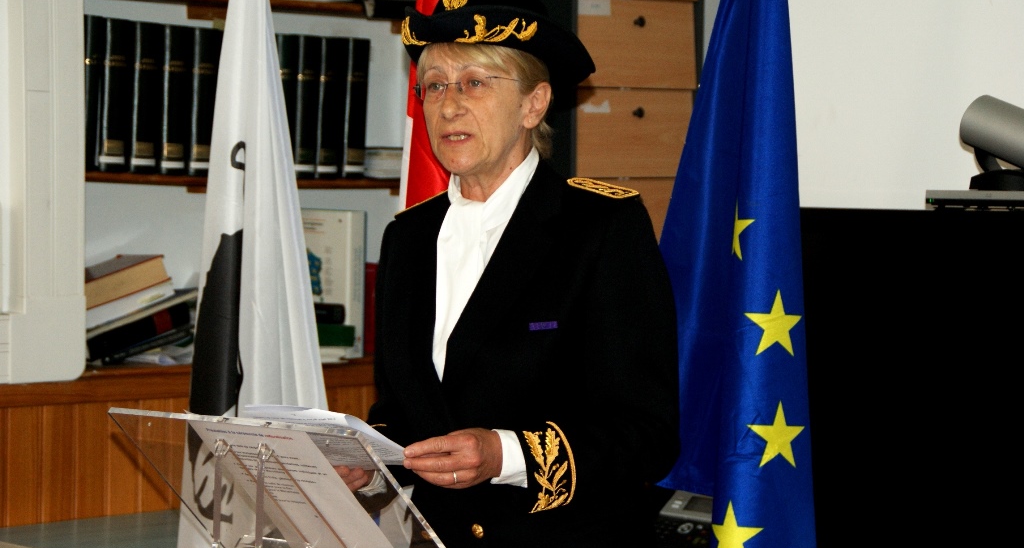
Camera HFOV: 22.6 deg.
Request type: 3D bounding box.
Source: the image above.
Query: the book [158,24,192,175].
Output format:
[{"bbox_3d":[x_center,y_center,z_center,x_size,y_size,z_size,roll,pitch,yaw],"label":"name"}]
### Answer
[{"bbox_3d":[-0.748,-0.350,5.175,0.225,0.297,0.066,3,1,43],"label":"book"}]

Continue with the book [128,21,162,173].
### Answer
[{"bbox_3d":[-0.799,-0.350,5.120,0.225,0.297,0.066,3,1,43],"label":"book"}]

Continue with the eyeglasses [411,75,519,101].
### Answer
[{"bbox_3d":[-0.039,-0.235,3.304,0.136,0.040,0.142,-3,-1,41],"label":"eyeglasses"}]

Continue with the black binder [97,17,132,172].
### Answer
[{"bbox_3d":[-0.850,-0.350,5.066,0.225,0.297,0.066,3,1,43],"label":"black binder"}]

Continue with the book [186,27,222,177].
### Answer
[{"bbox_3d":[-0.696,-0.349,5.229,0.225,0.297,0.066,3,1,43],"label":"book"}]

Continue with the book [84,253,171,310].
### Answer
[{"bbox_3d":[-0.820,0.020,5.055,0.230,0.049,0.163,-24,17,-38],"label":"book"}]

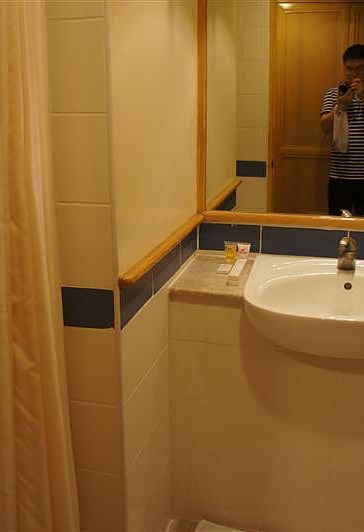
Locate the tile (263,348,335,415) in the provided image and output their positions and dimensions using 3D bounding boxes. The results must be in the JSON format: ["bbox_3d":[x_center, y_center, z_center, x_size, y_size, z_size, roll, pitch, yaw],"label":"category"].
[{"bbox_3d":[0.366,0.350,1.829,0.200,0.200,0.012,3,17,14],"label":"tile"}]

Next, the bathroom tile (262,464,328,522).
[{"bbox_3d":[0.378,0.737,1.954,0.190,0.200,0.014,3,16,14],"label":"bathroom tile"}]

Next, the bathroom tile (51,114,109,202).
[{"bbox_3d":[-0.224,-0.238,1.356,0.148,0.200,0.014,3,16,14],"label":"bathroom tile"}]

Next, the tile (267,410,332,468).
[{"bbox_3d":[0.376,0.545,1.900,0.190,0.200,0.014,3,16,14],"label":"tile"}]

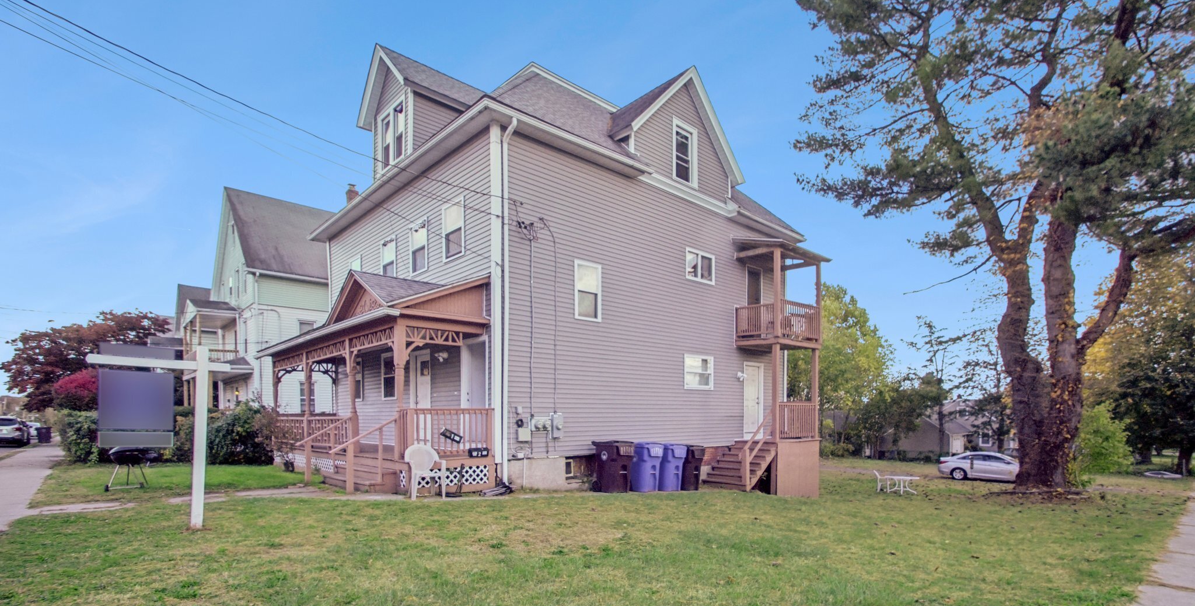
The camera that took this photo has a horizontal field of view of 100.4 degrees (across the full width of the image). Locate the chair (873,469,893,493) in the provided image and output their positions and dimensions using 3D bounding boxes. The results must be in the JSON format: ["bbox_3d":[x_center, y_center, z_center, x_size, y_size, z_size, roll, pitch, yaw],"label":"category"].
[{"bbox_3d":[11.069,6.924,19.300,0.600,0.860,0.570,-5,-11,21],"label":"chair"}]

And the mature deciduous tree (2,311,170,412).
[{"bbox_3d":[-27.775,3.747,27.000,7.200,7.300,7.800,-10,-14,43],"label":"mature deciduous tree"}]

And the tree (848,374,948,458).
[{"bbox_3d":[22.310,8.674,37.000,6.500,6.300,6.000,-7,-12,31],"label":"tree"}]

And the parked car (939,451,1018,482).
[{"bbox_3d":[20.100,8.420,25.400,4.750,1.470,1.840,-7,-12,31],"label":"parked car"}]

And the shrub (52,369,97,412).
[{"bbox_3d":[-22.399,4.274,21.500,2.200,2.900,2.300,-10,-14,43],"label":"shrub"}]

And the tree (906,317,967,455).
[{"bbox_3d":[23.861,6.236,35.000,4.000,10.000,3.800,-7,-12,34],"label":"tree"}]

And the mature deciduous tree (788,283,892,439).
[{"bbox_3d":[20.836,5.776,44.000,9.500,14.000,9.000,-5,-11,25],"label":"mature deciduous tree"}]

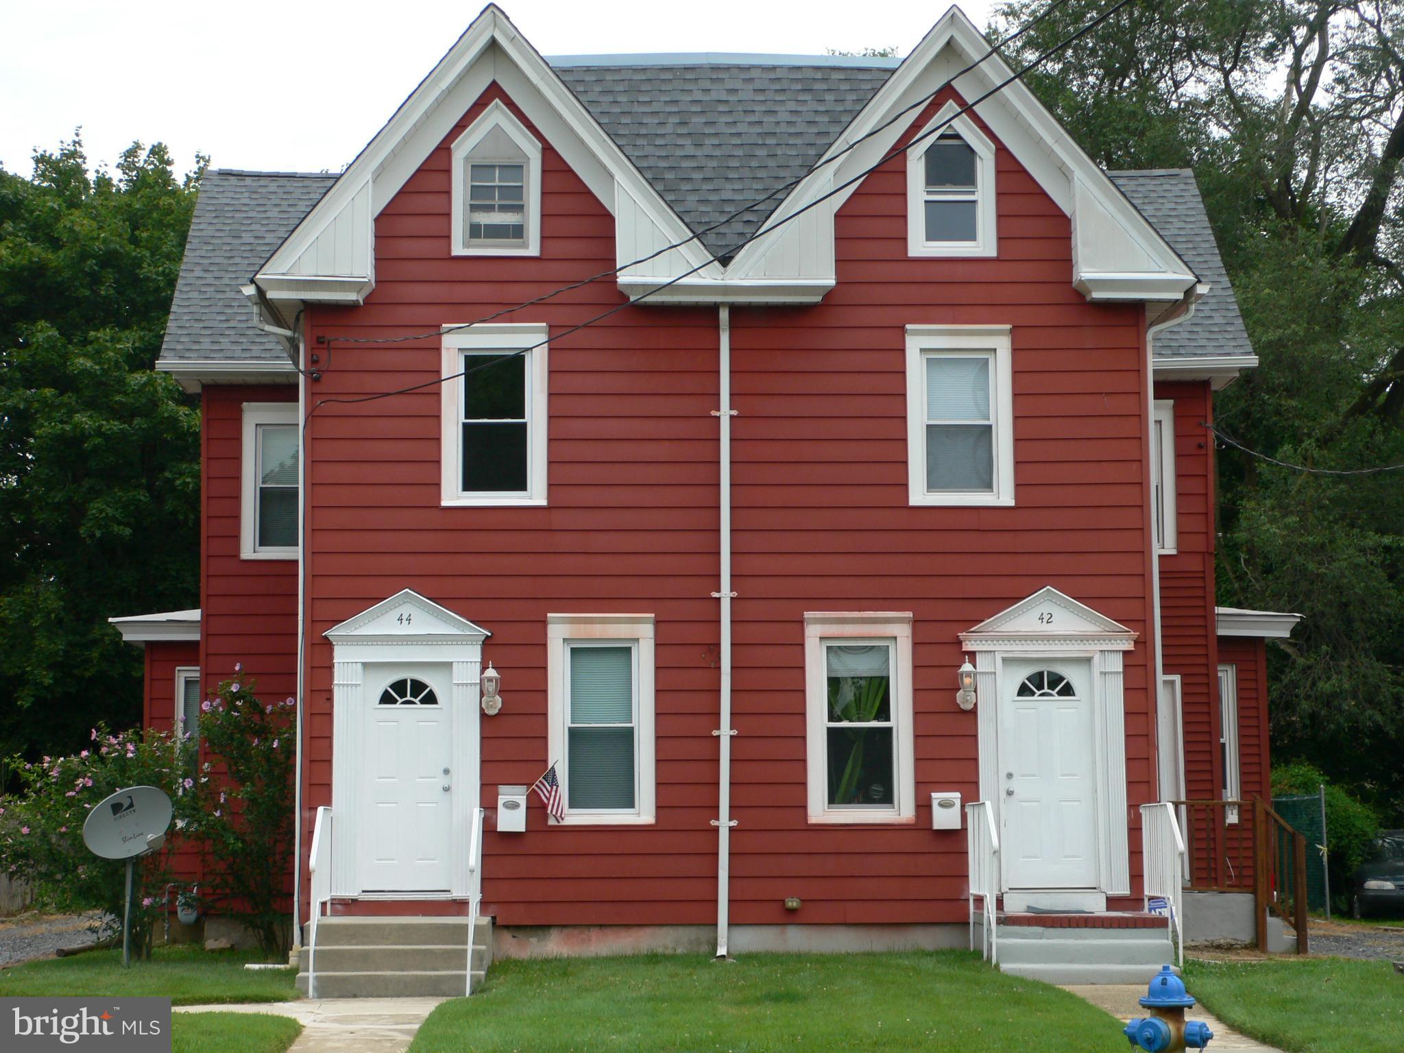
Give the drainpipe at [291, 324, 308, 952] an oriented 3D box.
[{"bbox_3d":[-3.555,0.961,24.351,0.085,5.560,0.085,0,-7,-1],"label":"drainpipe"}]

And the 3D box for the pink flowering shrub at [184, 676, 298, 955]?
[{"bbox_3d":[-4.183,2.594,25.110,1.020,2.580,1.100,0,-7,-1],"label":"pink flowering shrub"}]

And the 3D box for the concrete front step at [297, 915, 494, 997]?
[{"bbox_3d":[-2.576,3.629,23.316,1.540,0.637,1.270,0,-7,-1],"label":"concrete front step"}]

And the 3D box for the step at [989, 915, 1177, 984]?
[{"bbox_3d":[3.127,3.537,23.185,1.480,0.550,1.720,0,-7,-1],"label":"step"}]

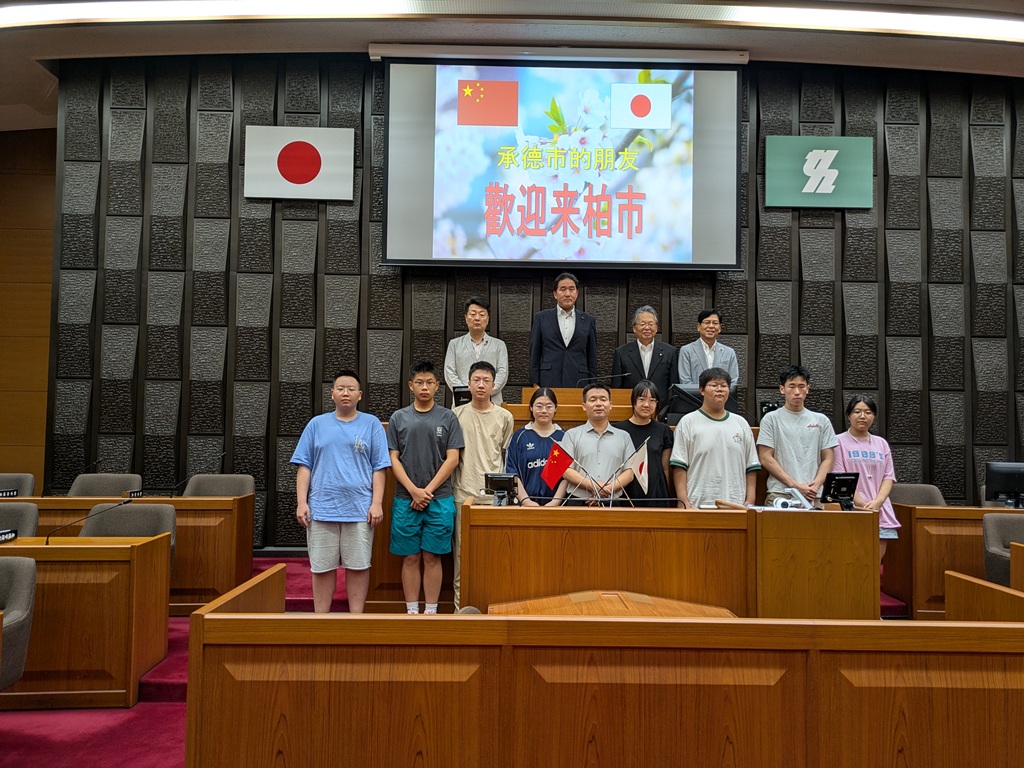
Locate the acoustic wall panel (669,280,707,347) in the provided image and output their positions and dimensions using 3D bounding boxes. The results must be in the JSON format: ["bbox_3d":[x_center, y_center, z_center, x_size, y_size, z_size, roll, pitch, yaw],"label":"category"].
[{"bbox_3d":[1.650,-0.477,6.922,0.338,1.015,0.085,1,-2,-1],"label":"acoustic wall panel"}]

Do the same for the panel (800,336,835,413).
[{"bbox_3d":[2.867,0.049,6.899,0.336,0.993,0.060,1,-2,-1],"label":"panel"}]

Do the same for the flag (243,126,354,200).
[{"bbox_3d":[-1.900,-1.975,6.633,0.963,0.644,0.034,1,-2,-1],"label":"flag"}]

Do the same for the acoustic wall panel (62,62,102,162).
[{"bbox_3d":[-4.007,-2.559,6.922,0.338,0.964,0.085,1,-2,-1],"label":"acoustic wall panel"}]

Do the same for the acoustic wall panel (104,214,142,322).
[{"bbox_3d":[-3.489,-1.020,6.623,0.326,0.965,0.059,1,-2,-2],"label":"acoustic wall panel"}]

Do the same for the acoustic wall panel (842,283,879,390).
[{"bbox_3d":[3.279,-0.451,6.925,0.336,0.993,0.060,1,-2,-1],"label":"acoustic wall panel"}]

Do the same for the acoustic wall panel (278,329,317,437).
[{"bbox_3d":[-1.997,-0.018,6.825,0.336,0.993,0.060,1,-2,-1],"label":"acoustic wall panel"}]

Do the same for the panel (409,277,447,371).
[{"bbox_3d":[-0.749,-0.493,6.669,0.326,0.965,0.059,1,-2,-1],"label":"panel"}]

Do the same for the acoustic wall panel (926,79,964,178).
[{"bbox_3d":[3.985,-2.389,6.794,0.326,0.965,0.059,1,-2,0],"label":"acoustic wall panel"}]

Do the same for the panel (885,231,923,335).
[{"bbox_3d":[3.691,-0.950,6.950,0.336,0.993,0.060,1,-2,-1],"label":"panel"}]

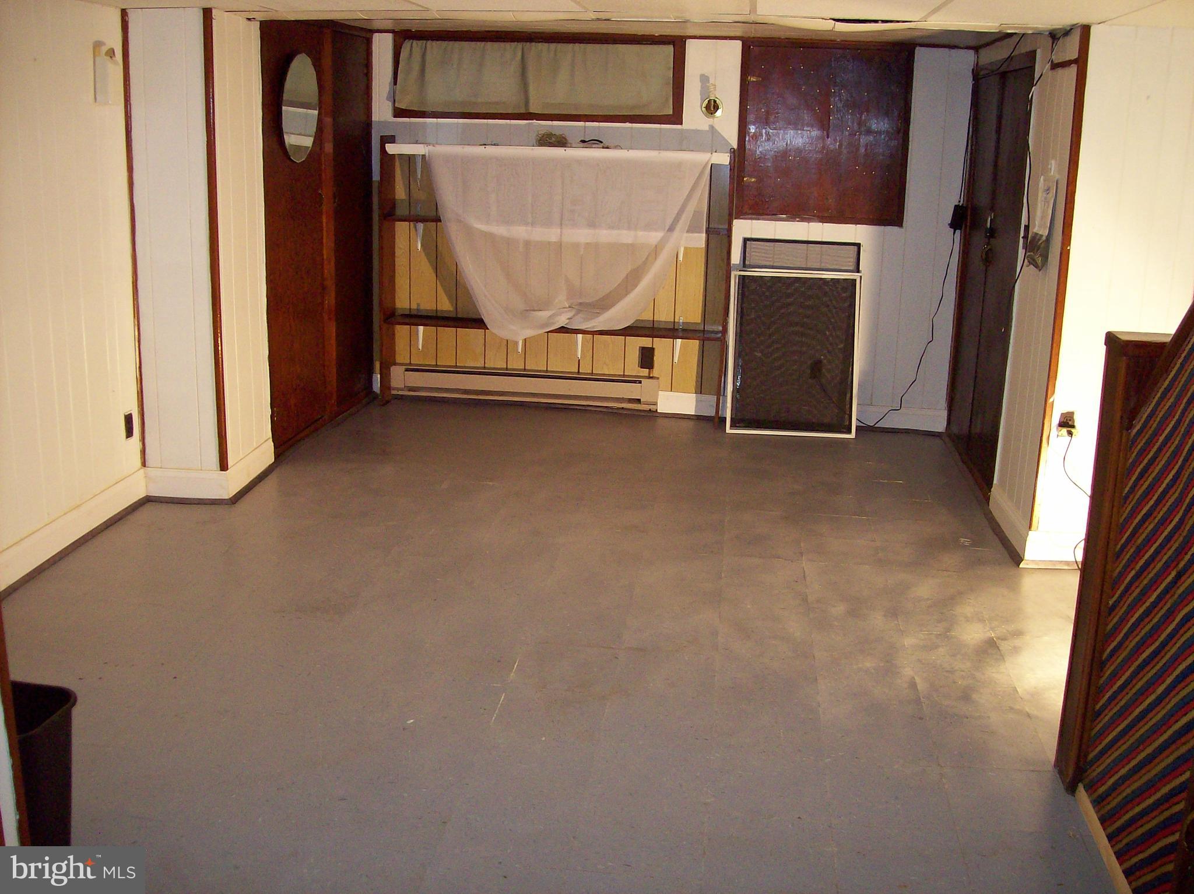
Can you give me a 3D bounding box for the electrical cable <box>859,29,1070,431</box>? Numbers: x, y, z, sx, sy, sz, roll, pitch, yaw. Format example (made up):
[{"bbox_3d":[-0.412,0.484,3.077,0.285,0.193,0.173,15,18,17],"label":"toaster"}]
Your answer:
[{"bbox_3d":[1.623,-0.859,5.820,0.500,1.980,1.750,3,15,6],"label":"electrical cable"}]

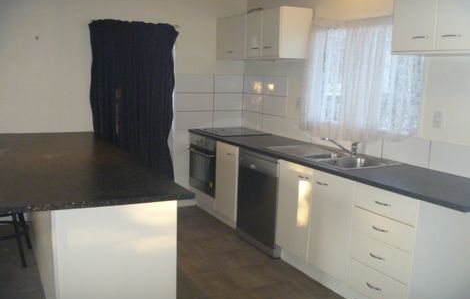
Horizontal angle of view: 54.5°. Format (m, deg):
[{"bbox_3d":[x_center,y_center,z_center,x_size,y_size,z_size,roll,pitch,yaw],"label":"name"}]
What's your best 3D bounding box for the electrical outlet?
[{"bbox_3d":[1.311,-0.195,2.967,0.012,0.122,0.076,-3,10,-29],"label":"electrical outlet"}]

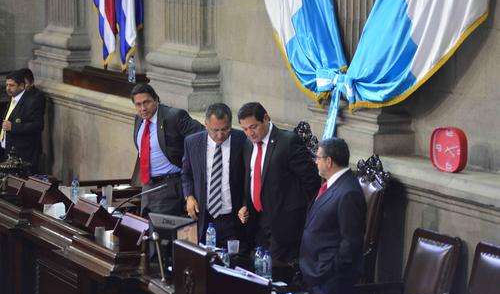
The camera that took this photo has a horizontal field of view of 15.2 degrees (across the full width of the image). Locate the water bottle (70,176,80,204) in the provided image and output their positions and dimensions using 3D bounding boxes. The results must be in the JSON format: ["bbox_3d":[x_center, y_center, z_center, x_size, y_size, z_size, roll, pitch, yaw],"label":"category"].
[{"bbox_3d":[-1.345,0.341,14.464,0.066,0.240,0.066,-3,7,-24],"label":"water bottle"}]

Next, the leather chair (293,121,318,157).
[{"bbox_3d":[0.223,0.522,13.793,0.680,1.400,0.660,-4,9,-30],"label":"leather chair"}]

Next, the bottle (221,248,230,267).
[{"bbox_3d":[-0.158,0.761,12.213,0.064,0.190,0.064,0,8,0],"label":"bottle"}]

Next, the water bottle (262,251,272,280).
[{"bbox_3d":[0.117,0.774,12.213,0.064,0.190,0.064,6,10,40],"label":"water bottle"}]

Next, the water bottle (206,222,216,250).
[{"bbox_3d":[-0.261,0.615,12.713,0.065,0.195,0.065,0,8,0],"label":"water bottle"}]

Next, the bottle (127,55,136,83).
[{"bbox_3d":[-1.090,-0.721,17.300,0.067,0.248,0.067,-3,7,-24],"label":"bottle"}]

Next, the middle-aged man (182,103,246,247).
[{"bbox_3d":[-0.248,0.524,13.610,0.520,1.660,0.380,1,8,8],"label":"middle-aged man"}]

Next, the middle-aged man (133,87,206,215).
[{"bbox_3d":[-0.583,0.397,13.802,0.570,1.740,0.400,6,9,41],"label":"middle-aged man"}]

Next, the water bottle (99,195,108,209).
[{"bbox_3d":[-1.045,0.461,13.414,0.066,0.240,0.066,-3,7,-24],"label":"water bottle"}]

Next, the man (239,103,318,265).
[{"bbox_3d":[0.184,0.555,13.112,0.560,1.700,0.400,6,10,38],"label":"man"}]

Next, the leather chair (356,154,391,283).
[{"bbox_3d":[0.466,0.778,11.641,0.660,1.420,0.630,-3,7,-24],"label":"leather chair"}]

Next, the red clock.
[{"bbox_3d":[1.400,0.024,13.220,0.080,0.310,0.300,-5,9,-36],"label":"red clock"}]

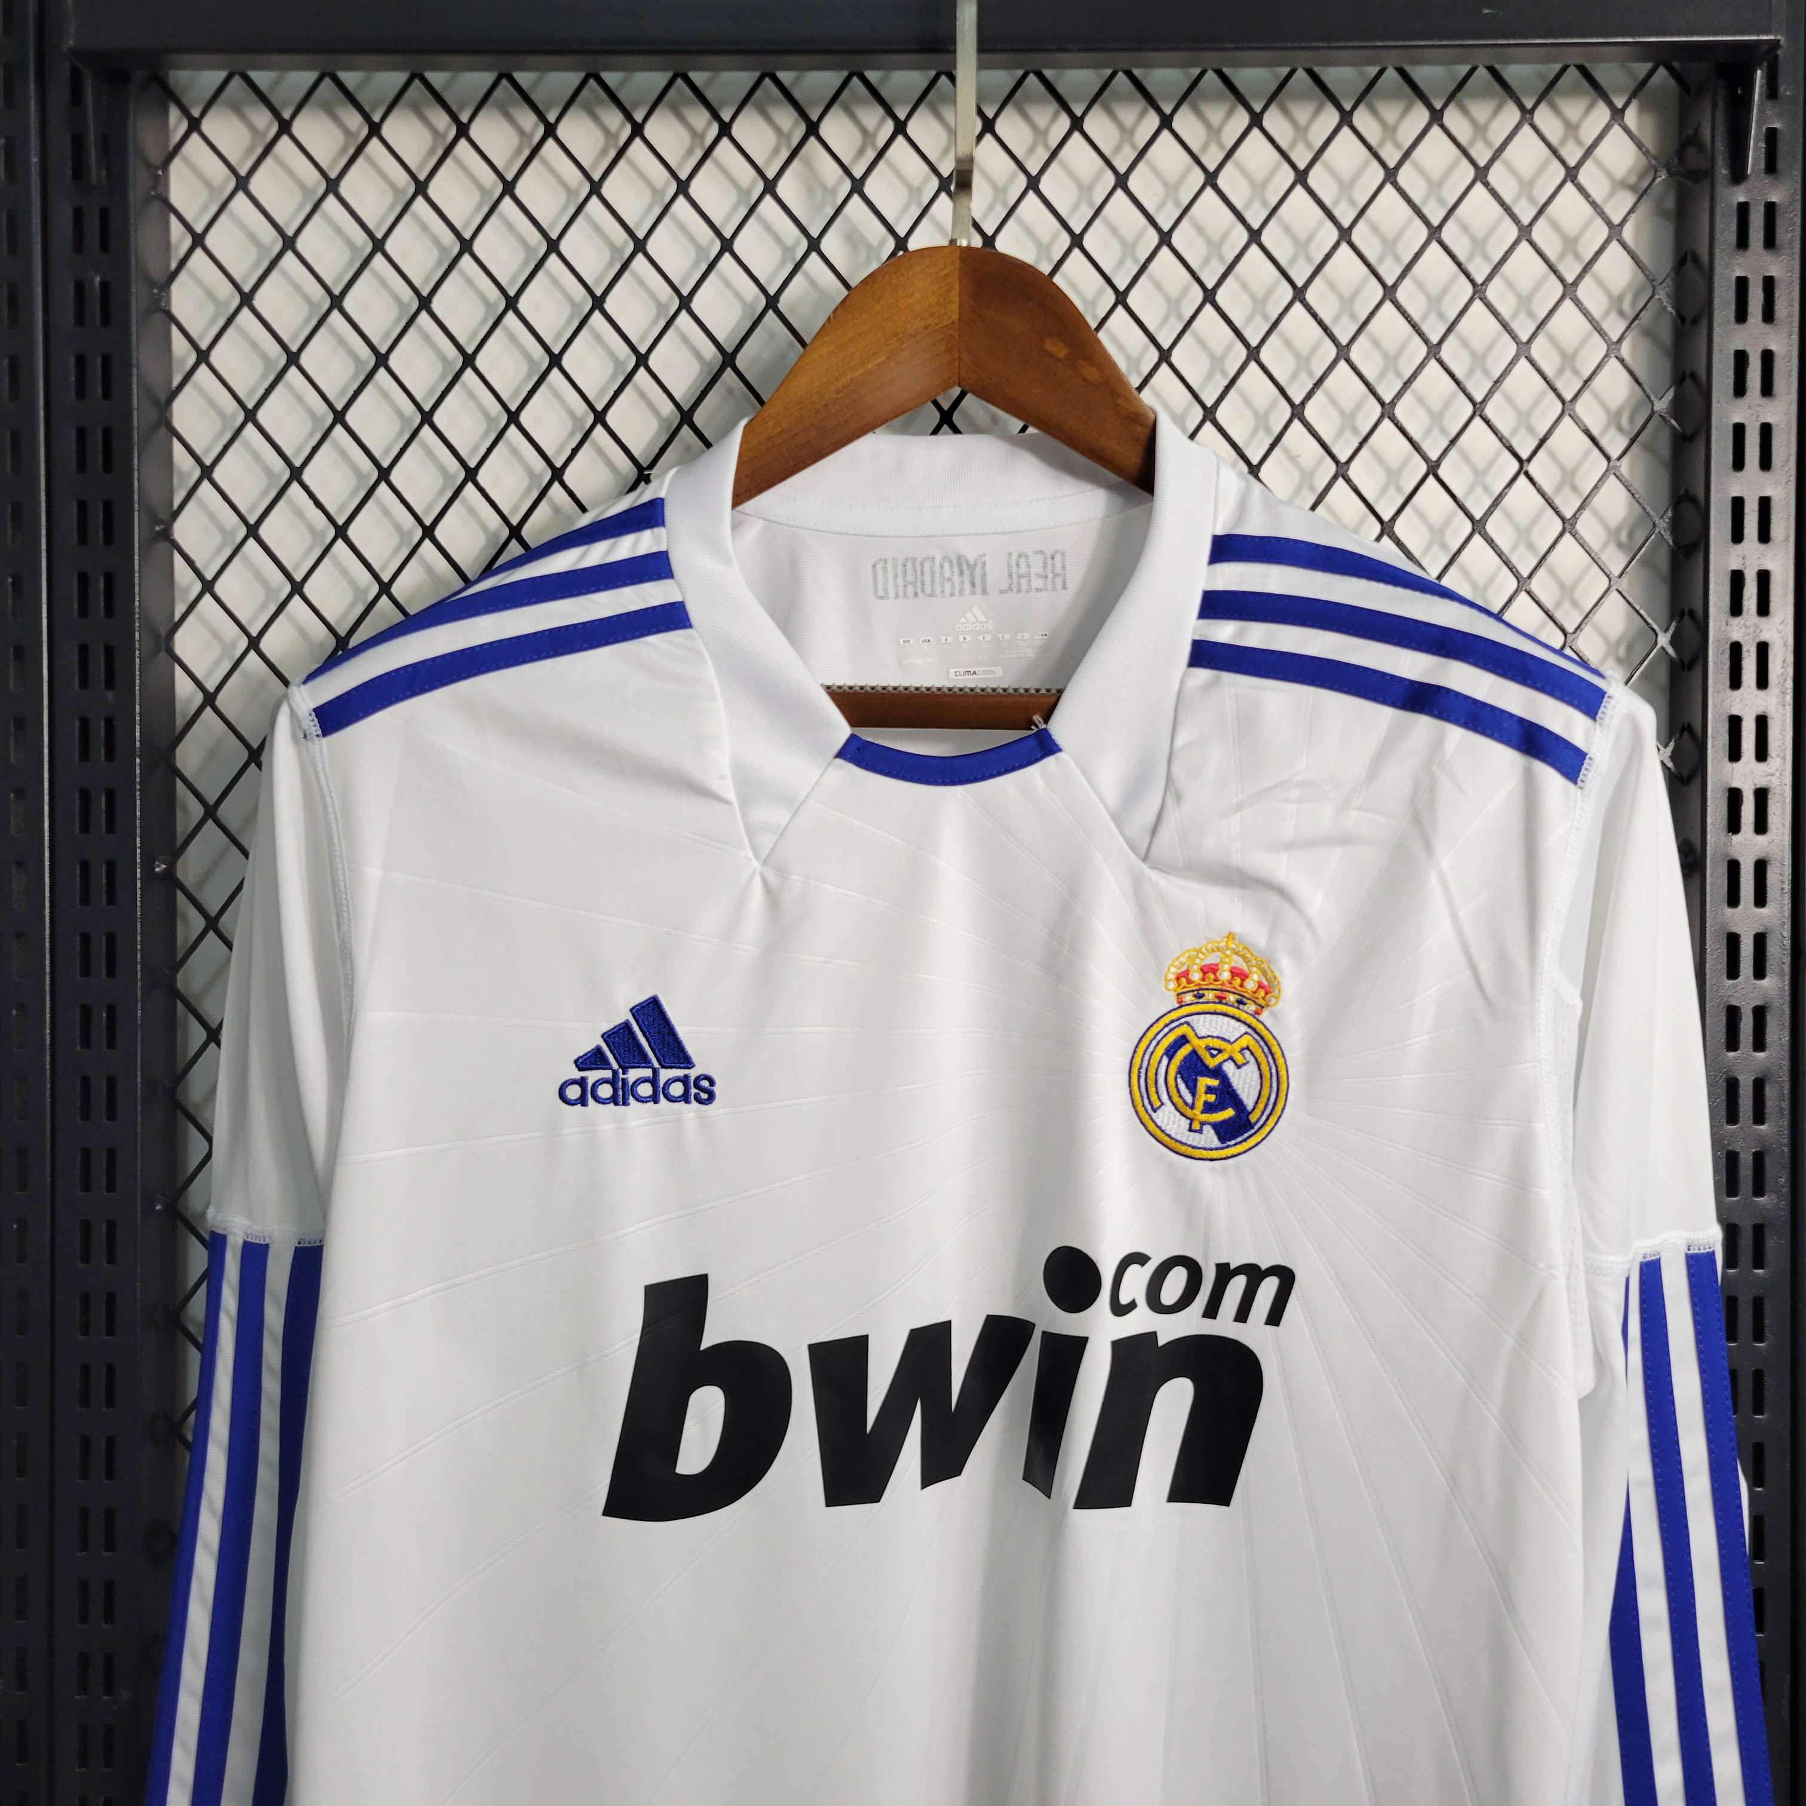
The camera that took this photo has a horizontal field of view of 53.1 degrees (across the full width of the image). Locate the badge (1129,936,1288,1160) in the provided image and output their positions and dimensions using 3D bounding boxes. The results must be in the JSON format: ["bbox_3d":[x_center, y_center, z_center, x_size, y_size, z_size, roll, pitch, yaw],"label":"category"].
[{"bbox_3d":[0.111,0.051,0.645,0.058,0.082,0.004,8,-5,-4],"label":"badge"}]

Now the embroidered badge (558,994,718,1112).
[{"bbox_3d":[-0.095,0.053,0.645,0.058,0.040,0.004,-1,-4,8],"label":"embroidered badge"}]

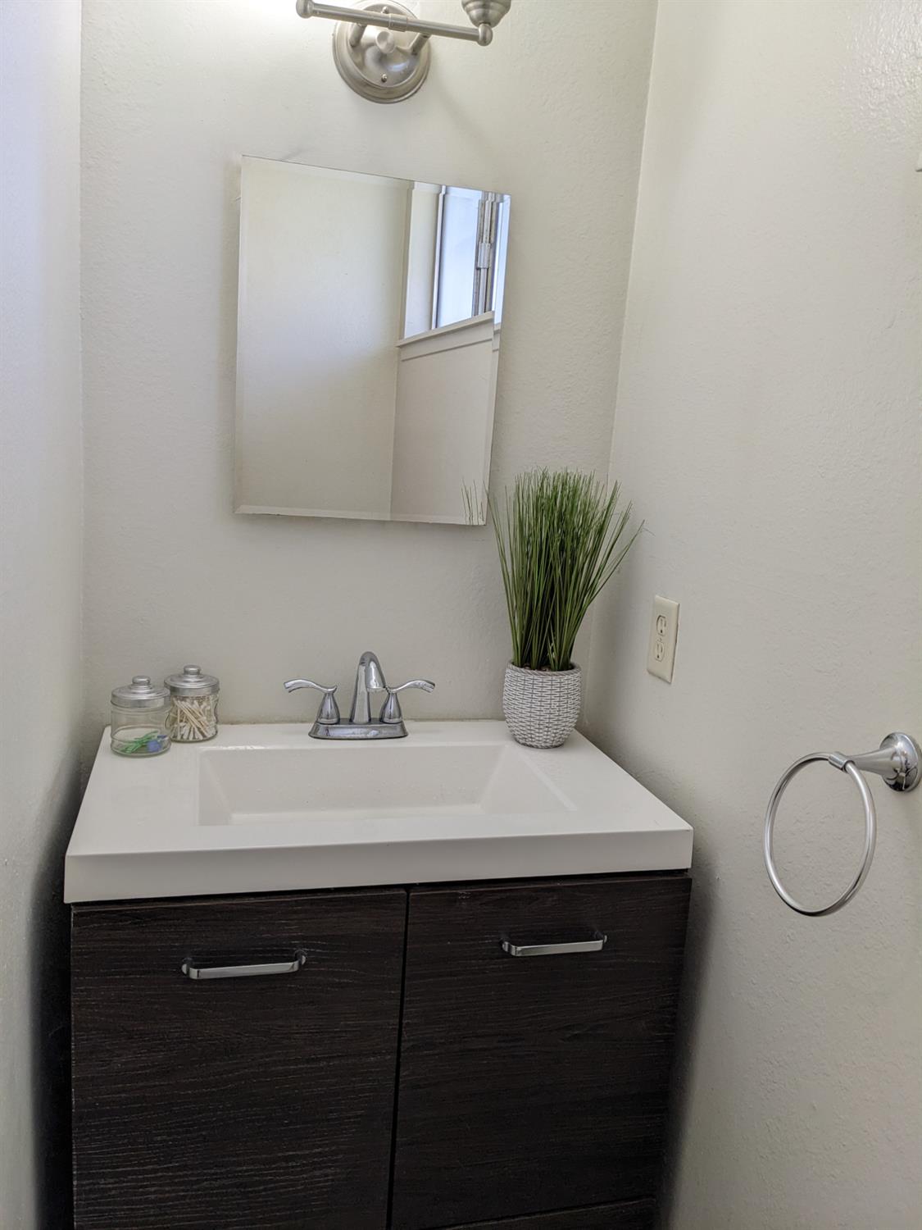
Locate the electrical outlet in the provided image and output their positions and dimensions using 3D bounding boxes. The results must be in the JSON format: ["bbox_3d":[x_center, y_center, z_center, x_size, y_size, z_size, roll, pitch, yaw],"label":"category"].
[{"bbox_3d":[0.296,0.035,1.415,0.008,0.117,0.076,1,10,-15],"label":"electrical outlet"}]

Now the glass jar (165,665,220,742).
[{"bbox_3d":[-0.410,0.132,1.462,0.081,0.105,0.081,1,10,-15],"label":"glass jar"}]

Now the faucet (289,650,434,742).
[{"bbox_3d":[-0.145,0.125,1.477,0.240,0.148,0.147,1,10,-15],"label":"faucet"}]

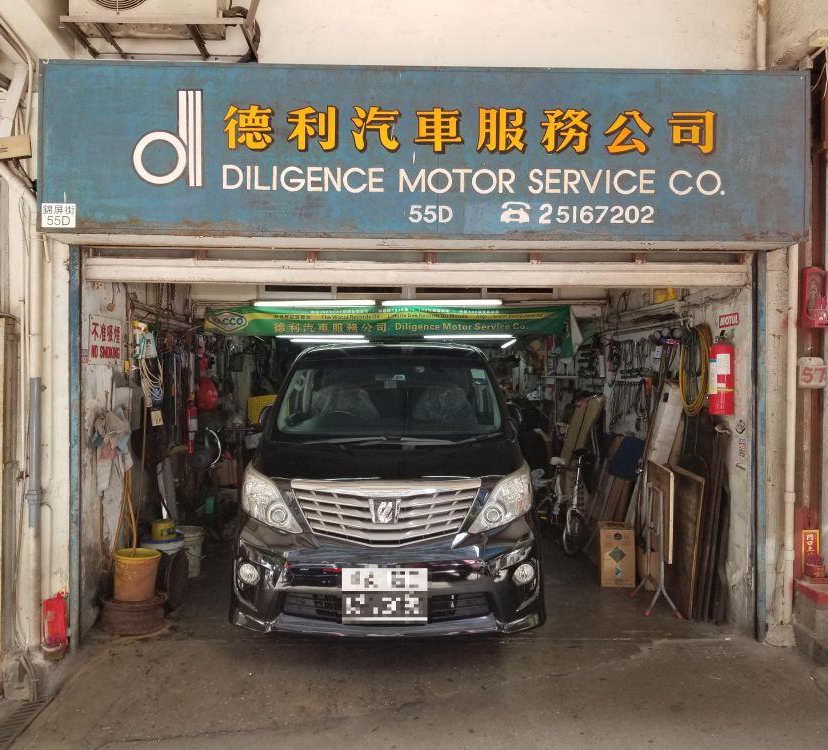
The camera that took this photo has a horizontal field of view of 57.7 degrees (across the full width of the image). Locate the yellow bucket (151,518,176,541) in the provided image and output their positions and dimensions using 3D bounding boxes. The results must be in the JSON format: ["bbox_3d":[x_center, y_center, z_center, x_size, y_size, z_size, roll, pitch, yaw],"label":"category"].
[{"bbox_3d":[-1.835,1.133,5.500,0.187,0.130,0.187,0,0,0],"label":"yellow bucket"}]

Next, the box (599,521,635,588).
[{"bbox_3d":[1.574,1.400,5.850,0.255,0.437,0.270,0,0,6],"label":"box"}]

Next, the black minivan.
[{"bbox_3d":[-0.155,0.700,6.470,1.840,1.900,4.860,0,0,0],"label":"black minivan"}]

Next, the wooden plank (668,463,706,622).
[{"bbox_3d":[1.930,1.170,5.450,0.035,0.945,0.820,6,0,3],"label":"wooden plank"}]

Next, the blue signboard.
[{"bbox_3d":[0.053,-1.244,4.240,4.330,0.965,0.100,0,0,-1],"label":"blue signboard"}]

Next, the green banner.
[{"bbox_3d":[-0.280,-0.532,7.400,3.600,0.310,0.050,0,0,0],"label":"green banner"}]

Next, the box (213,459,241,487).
[{"bbox_3d":[-1.815,0.957,7.270,0.270,0.260,0.280,0,0,-11],"label":"box"}]

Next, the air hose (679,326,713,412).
[{"bbox_3d":[1.990,-0.045,5.320,0.130,0.655,0.360,0,0,0],"label":"air hose"}]

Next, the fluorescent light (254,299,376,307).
[{"bbox_3d":[-0.970,-0.714,7.400,1.200,0.080,0.080,0,0,0],"label":"fluorescent light"}]

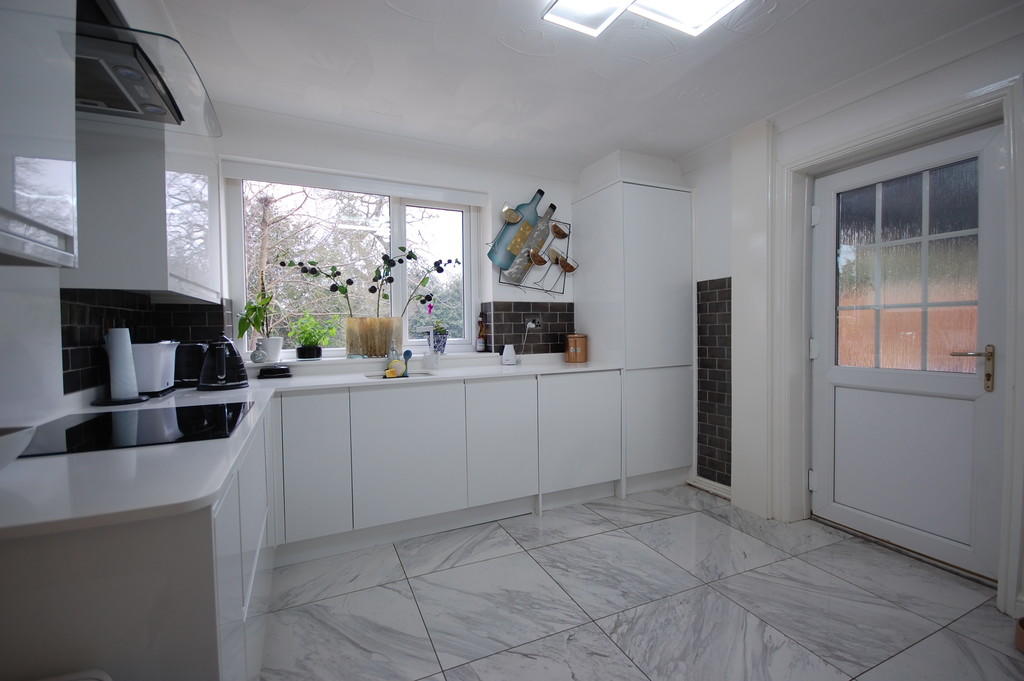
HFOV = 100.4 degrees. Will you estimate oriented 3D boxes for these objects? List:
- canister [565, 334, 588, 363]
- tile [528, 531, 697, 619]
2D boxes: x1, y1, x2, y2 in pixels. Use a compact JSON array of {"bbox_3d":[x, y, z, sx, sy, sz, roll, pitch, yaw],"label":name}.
[{"bbox_3d":[0.483,0.061,3.205,0.165,0.205,0.165,0,1,0],"label":"canister"},{"bbox_3d":[0.476,1.088,2.047,0.600,0.010,0.593,-1,1,-24],"label":"tile"}]

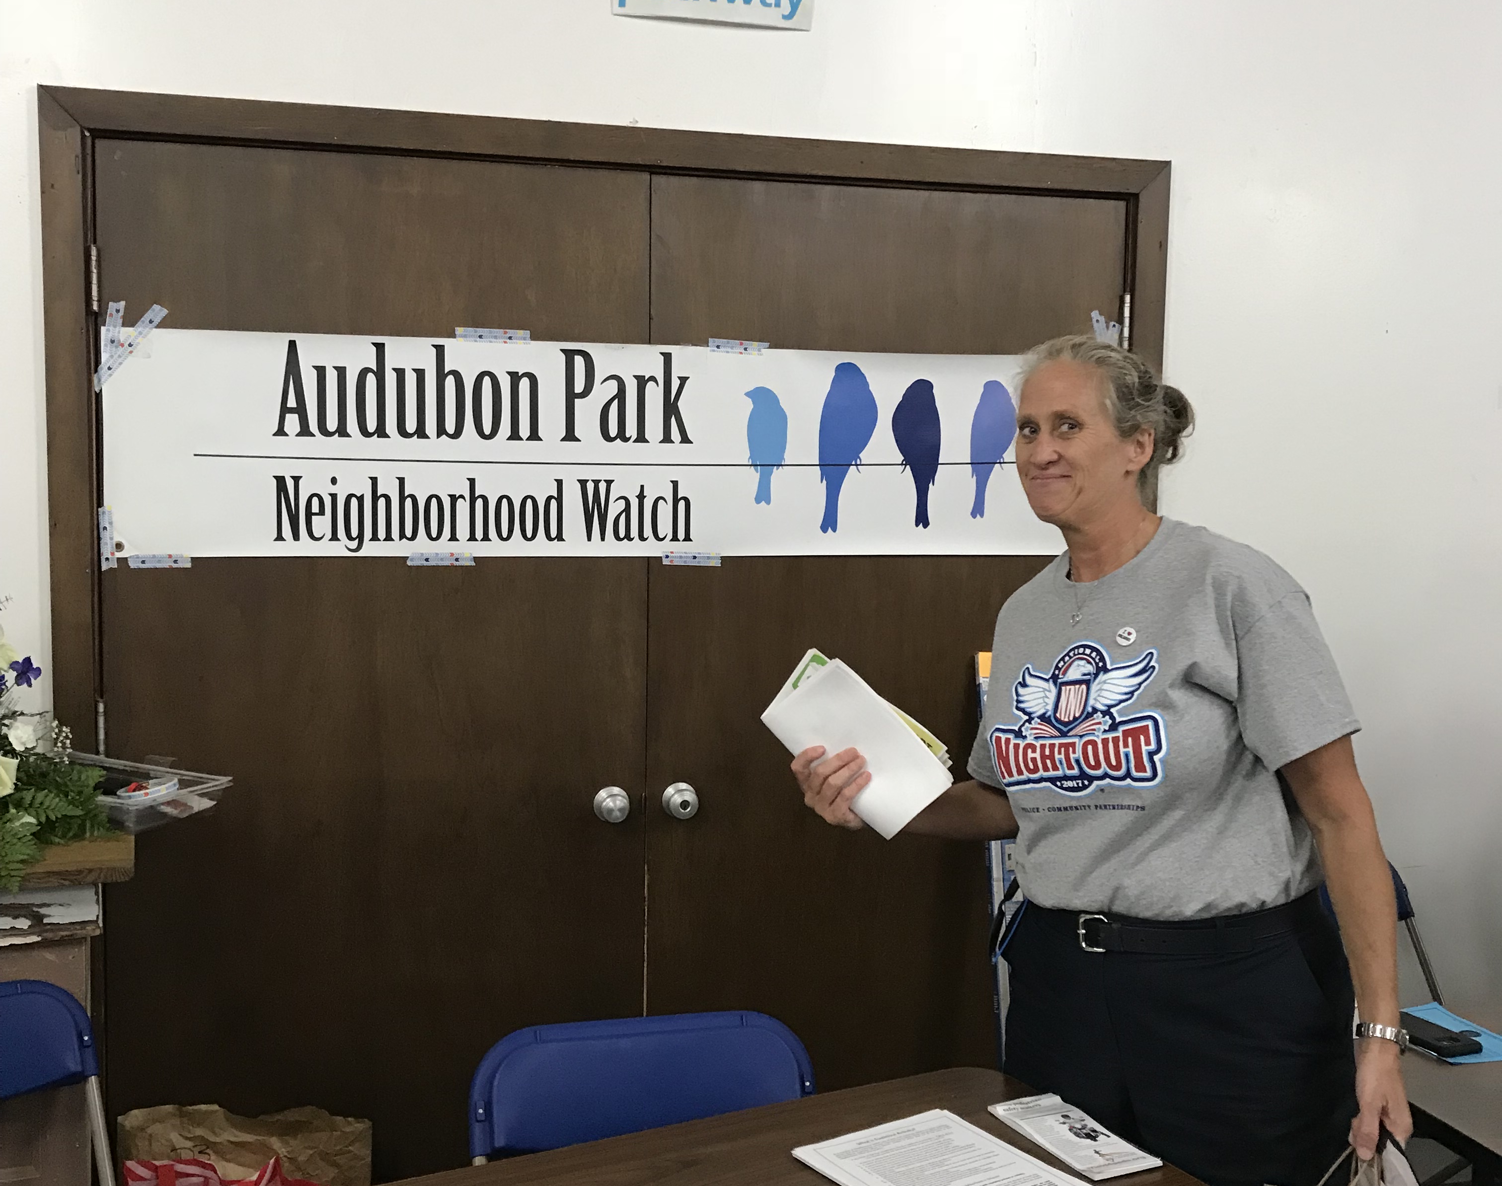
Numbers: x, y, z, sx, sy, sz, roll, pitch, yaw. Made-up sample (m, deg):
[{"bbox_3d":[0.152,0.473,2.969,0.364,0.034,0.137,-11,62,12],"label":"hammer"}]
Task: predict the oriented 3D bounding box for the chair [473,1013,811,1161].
[{"bbox_3d":[-0.093,0.978,2.005,0.460,0.790,0.480,0,5,-14],"label":"chair"}]

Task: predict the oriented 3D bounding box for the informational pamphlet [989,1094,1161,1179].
[{"bbox_3d":[0.378,0.638,1.908,0.097,0.015,0.222,-1,5,-24],"label":"informational pamphlet"}]

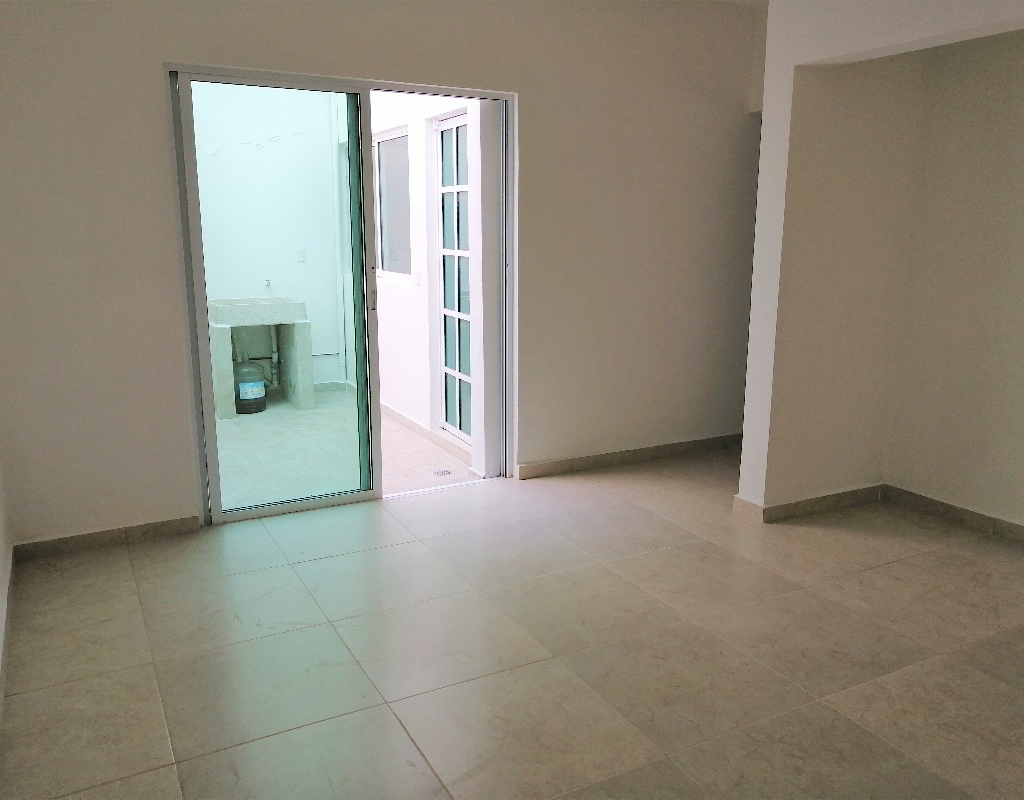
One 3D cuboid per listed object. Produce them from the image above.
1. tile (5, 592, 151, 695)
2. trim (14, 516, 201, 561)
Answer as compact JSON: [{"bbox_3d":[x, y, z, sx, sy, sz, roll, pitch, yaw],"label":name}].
[{"bbox_3d":[-1.531,0.844,2.829,0.444,0.010,0.600,-6,13,-28],"label":"tile"},{"bbox_3d":[-1.847,0.629,3.692,0.777,0.072,0.015,-6,13,-28],"label":"trim"}]

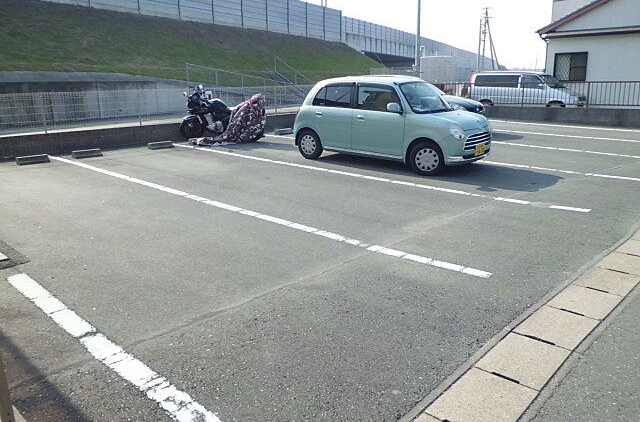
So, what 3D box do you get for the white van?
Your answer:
[{"bbox_3d":[8.758,-4.864,20.212,4.420,1.930,1.720,14,21,40],"label":"white van"}]

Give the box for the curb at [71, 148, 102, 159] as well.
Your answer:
[{"bbox_3d":[-4.442,-1.094,9.223,0.165,0.125,0.500,14,21,40],"label":"curb"}]

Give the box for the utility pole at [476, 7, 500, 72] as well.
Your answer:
[{"bbox_3d":[23.442,-23.114,68.304,3.300,10.768,2.000,5,17,17],"label":"utility pole"}]

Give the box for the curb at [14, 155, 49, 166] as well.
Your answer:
[{"bbox_3d":[-5.116,-0.913,8.589,0.165,0.125,0.510,14,21,40],"label":"curb"}]

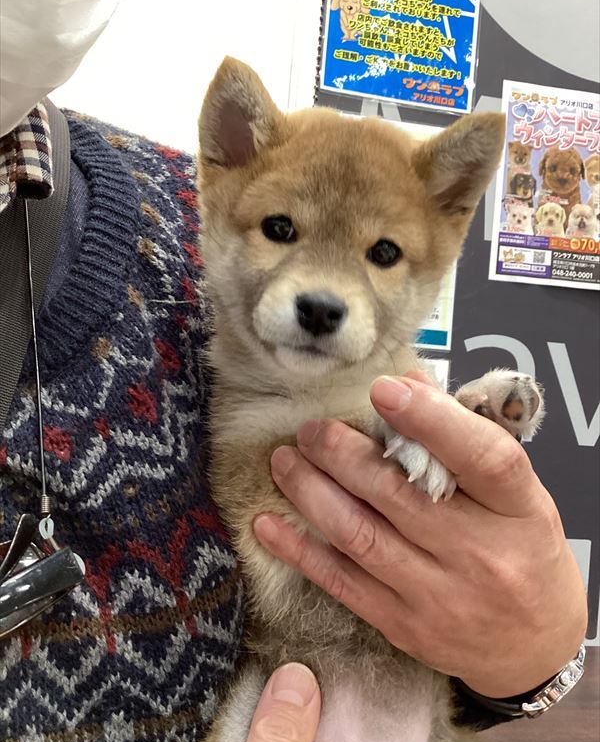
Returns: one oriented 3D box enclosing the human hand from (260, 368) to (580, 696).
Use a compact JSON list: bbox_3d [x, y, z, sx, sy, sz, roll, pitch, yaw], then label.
[{"bbox_3d":[0.066,0.080,0.332,0.182,0.103,0.072,46,1,-19],"label":"human hand"}]

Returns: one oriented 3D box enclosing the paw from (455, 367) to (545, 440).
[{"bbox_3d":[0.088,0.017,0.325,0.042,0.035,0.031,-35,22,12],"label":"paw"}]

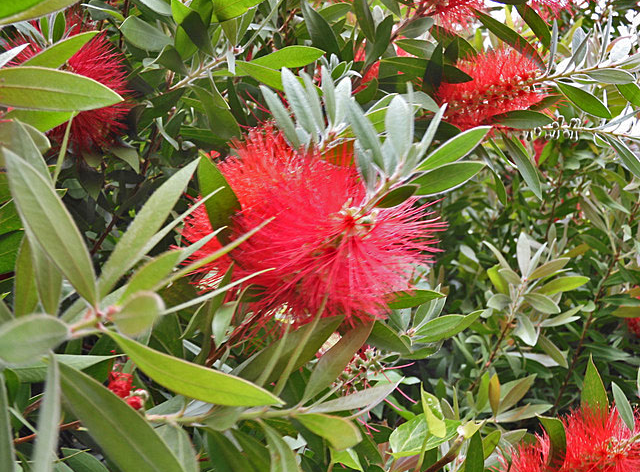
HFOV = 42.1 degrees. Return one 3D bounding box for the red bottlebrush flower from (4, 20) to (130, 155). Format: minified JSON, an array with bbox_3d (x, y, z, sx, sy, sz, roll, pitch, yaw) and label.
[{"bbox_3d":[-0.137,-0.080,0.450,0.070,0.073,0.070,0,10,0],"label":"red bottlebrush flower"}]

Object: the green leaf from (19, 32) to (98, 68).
[{"bbox_3d":[-0.141,-0.100,0.450,0.047,0.007,0.016,-29,58,-12],"label":"green leaf"}]

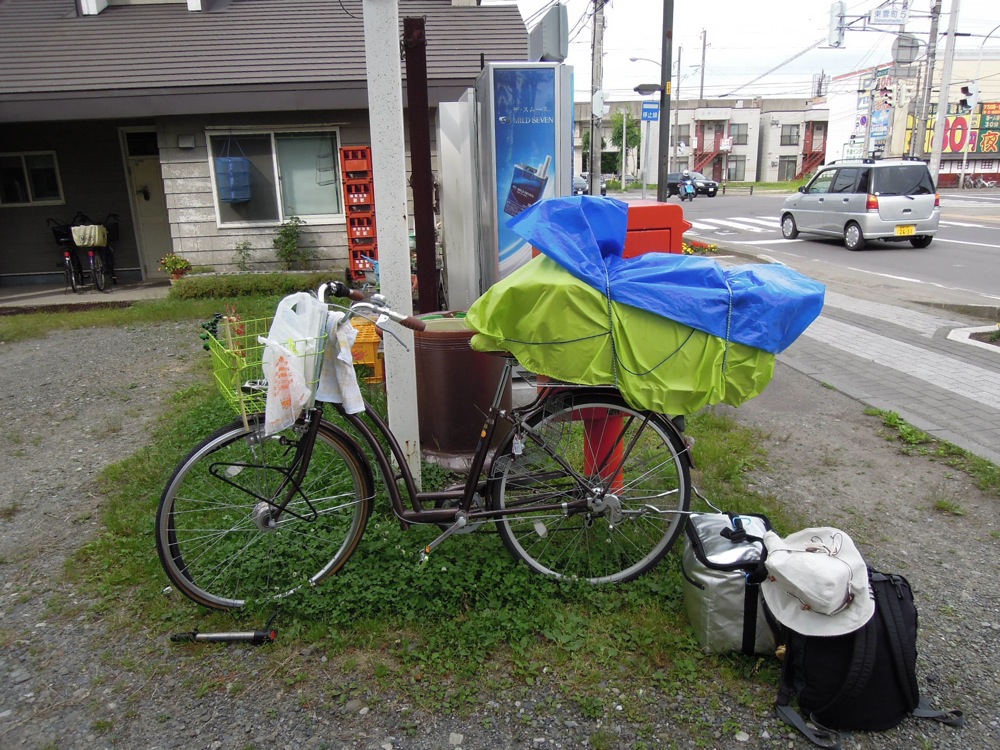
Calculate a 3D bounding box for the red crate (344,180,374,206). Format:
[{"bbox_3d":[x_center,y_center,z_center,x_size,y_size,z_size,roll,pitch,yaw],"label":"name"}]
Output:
[{"bbox_3d":[-1.773,-2.269,8.750,0.360,0.360,0.280,-3,16,-4],"label":"red crate"}]

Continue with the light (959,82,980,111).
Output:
[{"bbox_3d":[15.575,-9.223,23.000,0.500,0.920,0.420,3,16,17],"label":"light"}]

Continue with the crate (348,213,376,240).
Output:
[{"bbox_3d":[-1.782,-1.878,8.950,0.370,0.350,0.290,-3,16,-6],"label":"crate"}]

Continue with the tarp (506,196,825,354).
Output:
[{"bbox_3d":[0.511,-0.326,2.250,0.950,0.470,0.440,-3,16,-5],"label":"tarp"}]

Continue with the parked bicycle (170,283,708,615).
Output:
[{"bbox_3d":[-0.236,0.262,2.295,1.790,1.080,0.600,-3,16,-3],"label":"parked bicycle"}]

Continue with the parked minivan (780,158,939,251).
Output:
[{"bbox_3d":[6.800,-3.370,13.460,1.500,1.600,3.420,-3,16,-5],"label":"parked minivan"}]

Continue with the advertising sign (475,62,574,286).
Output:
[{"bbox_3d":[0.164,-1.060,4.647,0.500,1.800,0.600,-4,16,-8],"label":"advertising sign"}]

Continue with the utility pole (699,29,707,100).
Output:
[{"bbox_3d":[24.827,-37.823,85.000,0.420,8.600,0.420,-2,16,0],"label":"utility pole"}]

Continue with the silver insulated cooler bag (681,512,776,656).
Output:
[{"bbox_3d":[0.775,0.673,2.260,0.285,0.300,0.345,0,16,5],"label":"silver insulated cooler bag"}]

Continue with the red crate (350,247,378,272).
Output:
[{"bbox_3d":[-1.755,-1.470,8.980,0.360,0.360,0.280,-3,16,-4],"label":"red crate"}]

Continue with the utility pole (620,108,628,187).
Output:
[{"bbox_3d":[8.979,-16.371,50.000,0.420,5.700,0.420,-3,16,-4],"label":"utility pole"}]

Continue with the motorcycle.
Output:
[{"bbox_3d":[9.491,-9.339,35.000,0.700,1.150,1.750,-3,16,-3],"label":"motorcycle"}]

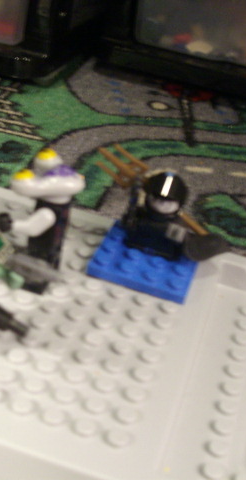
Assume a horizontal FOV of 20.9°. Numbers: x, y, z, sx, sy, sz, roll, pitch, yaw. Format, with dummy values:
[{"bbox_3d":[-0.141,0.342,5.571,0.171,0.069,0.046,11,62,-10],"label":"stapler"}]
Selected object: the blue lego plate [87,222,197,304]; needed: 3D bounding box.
[{"bbox_3d":[0.008,0.006,0.220,0.032,0.005,0.032,16,31,8],"label":"blue lego plate"}]

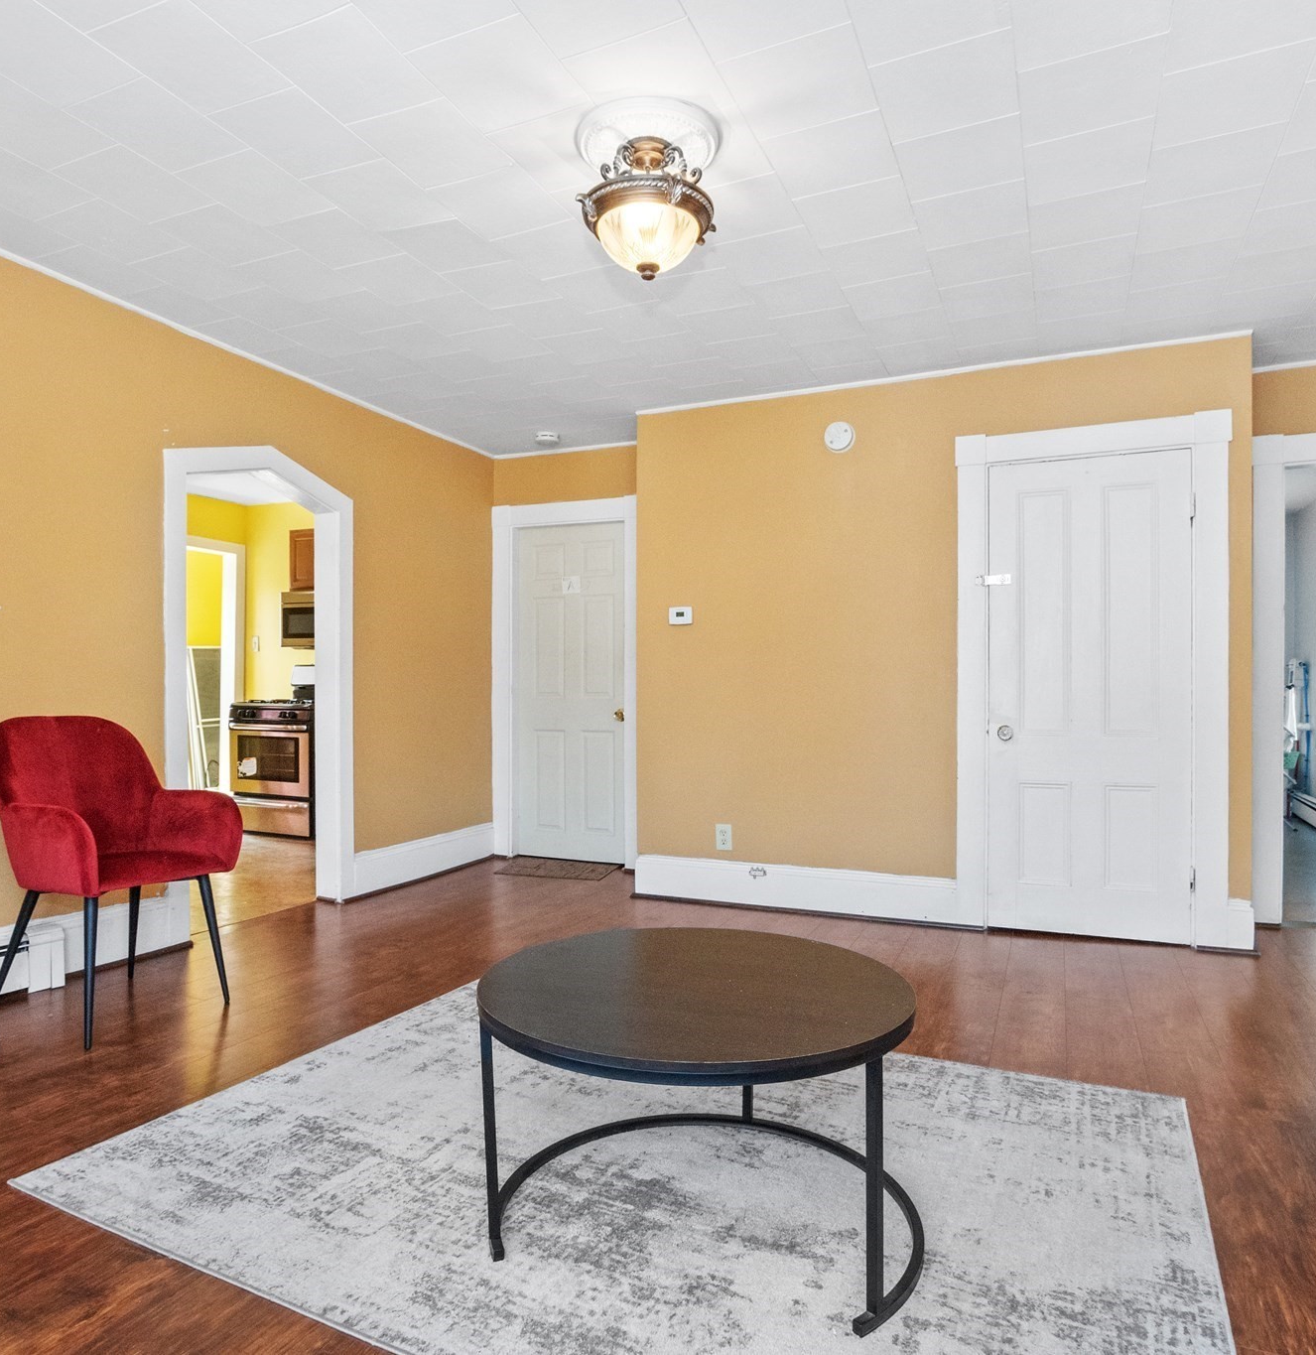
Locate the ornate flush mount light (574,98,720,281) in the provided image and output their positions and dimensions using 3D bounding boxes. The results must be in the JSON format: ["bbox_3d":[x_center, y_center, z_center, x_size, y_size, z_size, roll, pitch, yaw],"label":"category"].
[{"bbox_3d":[-0.027,-1.226,2.271,0.385,0.350,0.385,0,-1,0],"label":"ornate flush mount light"}]

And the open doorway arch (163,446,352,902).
[{"bbox_3d":[-1.750,0.040,3.730,0.180,2.110,0.950,0,0,26],"label":"open doorway arch"}]

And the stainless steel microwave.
[{"bbox_3d":[-2.445,-0.430,6.530,0.760,0.420,0.400,0,0,21],"label":"stainless steel microwave"}]

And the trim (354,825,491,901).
[{"bbox_3d":[-1.245,0.985,4.630,0.030,0.220,1.120,0,0,24],"label":"trim"}]

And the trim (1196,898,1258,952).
[{"bbox_3d":[2.234,0.973,3.343,0.215,0.210,0.030,0,-1,24],"label":"trim"}]

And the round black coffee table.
[{"bbox_3d":[0.075,0.845,1.690,0.830,0.480,0.770,0,0,0],"label":"round black coffee table"}]

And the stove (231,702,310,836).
[{"bbox_3d":[-2.571,0.644,6.222,0.760,0.950,0.670,0,-1,24],"label":"stove"}]

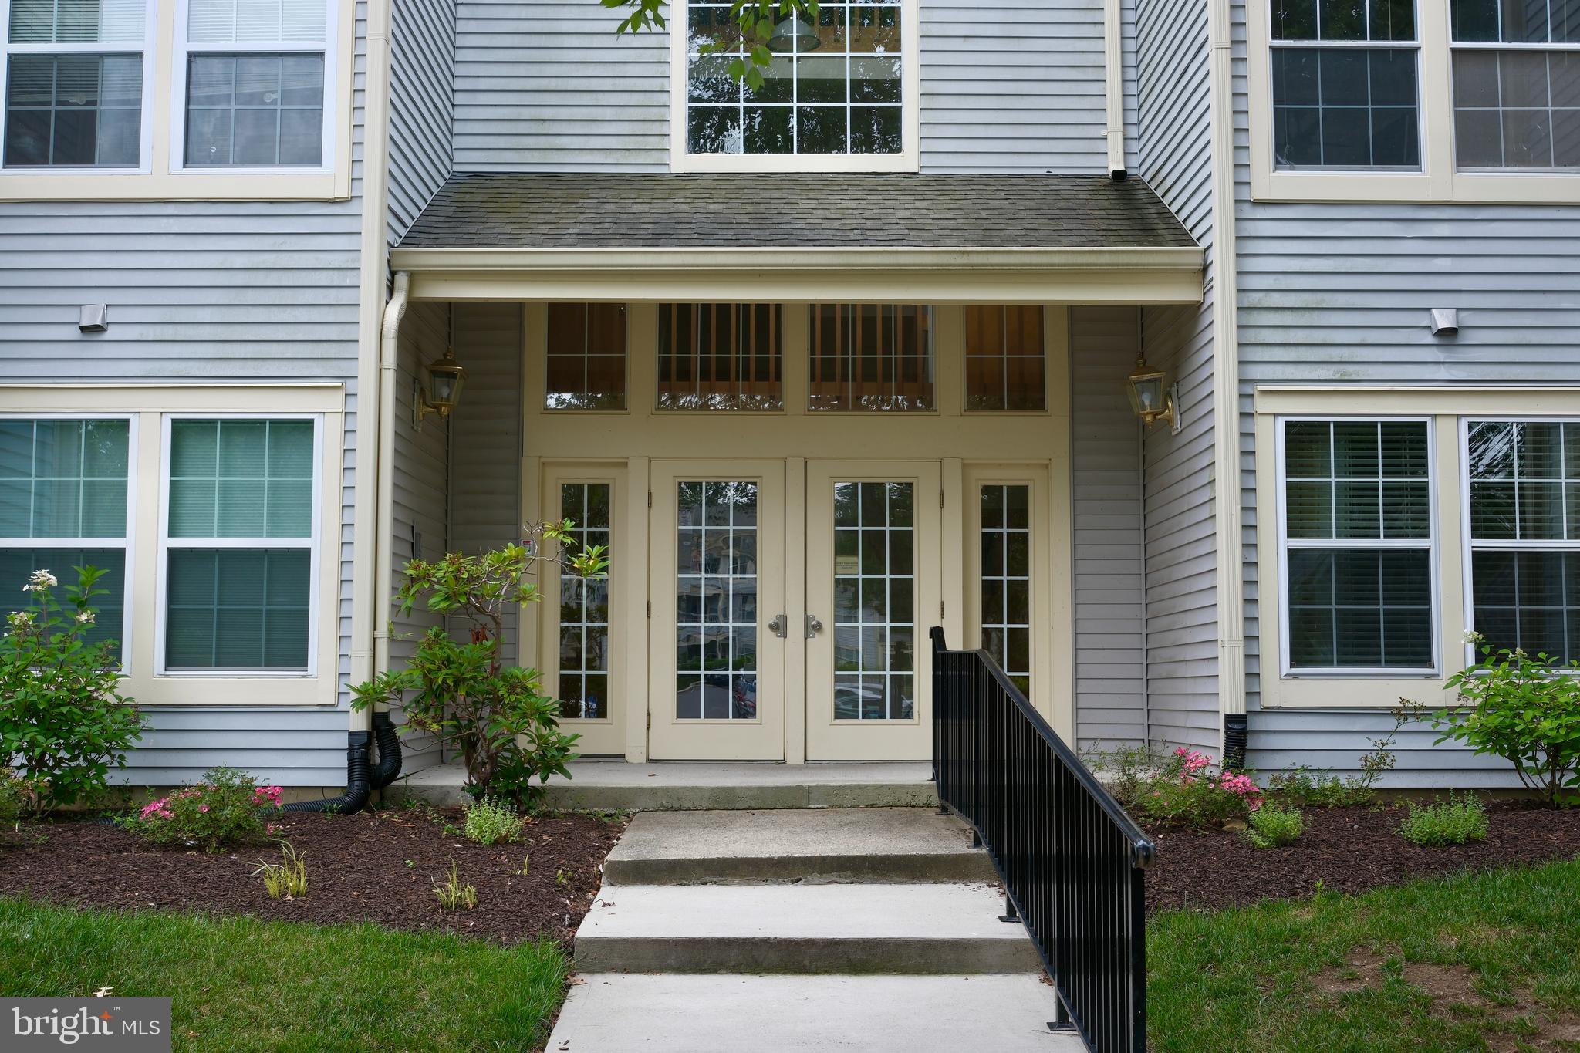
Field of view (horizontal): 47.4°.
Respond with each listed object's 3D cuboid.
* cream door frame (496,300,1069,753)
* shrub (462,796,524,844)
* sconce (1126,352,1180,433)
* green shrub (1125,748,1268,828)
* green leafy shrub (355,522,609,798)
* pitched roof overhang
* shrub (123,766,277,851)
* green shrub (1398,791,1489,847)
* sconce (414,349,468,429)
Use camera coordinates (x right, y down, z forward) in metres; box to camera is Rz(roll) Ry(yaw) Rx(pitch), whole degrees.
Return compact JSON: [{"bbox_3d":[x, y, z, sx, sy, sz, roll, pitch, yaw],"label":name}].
[{"bbox_3d":[0.046,-0.006,12.198,3.750,3.200,0.160,0,-5,0],"label":"cream door frame"},{"bbox_3d":[-1.426,1.405,8.628,0.302,0.226,0.280,0,-5,0],"label":"shrub"},{"bbox_3d":[2.261,-0.833,11.199,0.310,0.510,0.215,0,-5,0],"label":"sconce"},{"bbox_3d":[2.054,1.312,9.072,0.666,0.392,0.550,0,-5,0],"label":"green shrub"},{"bbox_3d":[-1.621,0.696,9.323,1.317,1.423,1.100,0,-5,0],"label":"green leafy shrub"},{"bbox_3d":[0.048,-1.882,11.420,4.720,1.260,1.880,0,-5,0],"label":"pitched roof overhang"},{"bbox_3d":[-2.863,1.366,8.761,0.781,0.384,0.650,0,-5,0],"label":"shrub"},{"bbox_3d":[3.158,1.408,8.693,0.441,0.248,0.380,0,-5,0],"label":"green shrub"},{"bbox_3d":[-2.166,-0.862,11.197,0.315,0.510,0.215,0,-5,0],"label":"sconce"}]

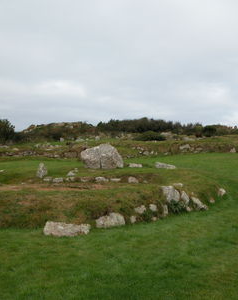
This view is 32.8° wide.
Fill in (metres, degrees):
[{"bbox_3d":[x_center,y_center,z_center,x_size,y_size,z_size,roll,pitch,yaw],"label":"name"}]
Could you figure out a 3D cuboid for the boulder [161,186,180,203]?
[{"bbox_3d":[1.034,0.885,8.000,0.359,0.320,0.280,0,3,7],"label":"boulder"}]

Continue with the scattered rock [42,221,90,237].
[{"bbox_3d":[-0.857,1.281,6.600,0.742,0.253,0.400,0,3,-4],"label":"scattered rock"}]

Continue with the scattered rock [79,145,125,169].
[{"bbox_3d":[-0.715,0.284,17.000,1.771,1.009,1.400,0,3,-2],"label":"scattered rock"}]

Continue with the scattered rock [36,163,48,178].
[{"bbox_3d":[-2.467,0.667,13.000,0.362,0.488,0.300,-1,3,-11],"label":"scattered rock"}]

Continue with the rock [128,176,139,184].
[{"bbox_3d":[0.410,0.862,11.427,0.321,0.212,0.255,0,3,1],"label":"rock"}]

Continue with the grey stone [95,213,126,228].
[{"bbox_3d":[-0.149,1.232,7.066,0.519,0.273,0.333,0,3,-1],"label":"grey stone"}]

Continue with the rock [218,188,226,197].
[{"bbox_3d":[2.445,1.015,9.600,0.186,0.198,0.170,1,3,14],"label":"rock"}]

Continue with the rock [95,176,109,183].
[{"bbox_3d":[-0.497,0.875,12.000,0.422,0.174,0.280,0,3,-2],"label":"rock"}]

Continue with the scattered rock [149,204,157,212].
[{"bbox_3d":[0.648,1.090,7.600,0.147,0.147,0.130,0,3,5],"label":"scattered rock"}]

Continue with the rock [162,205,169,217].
[{"bbox_3d":[0.879,1.142,7.600,0.120,0.212,0.120,0,3,7],"label":"rock"}]

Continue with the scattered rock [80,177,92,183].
[{"bbox_3d":[-0.963,0.848,11.622,0.326,0.159,0.243,0,3,-2],"label":"scattered rock"}]

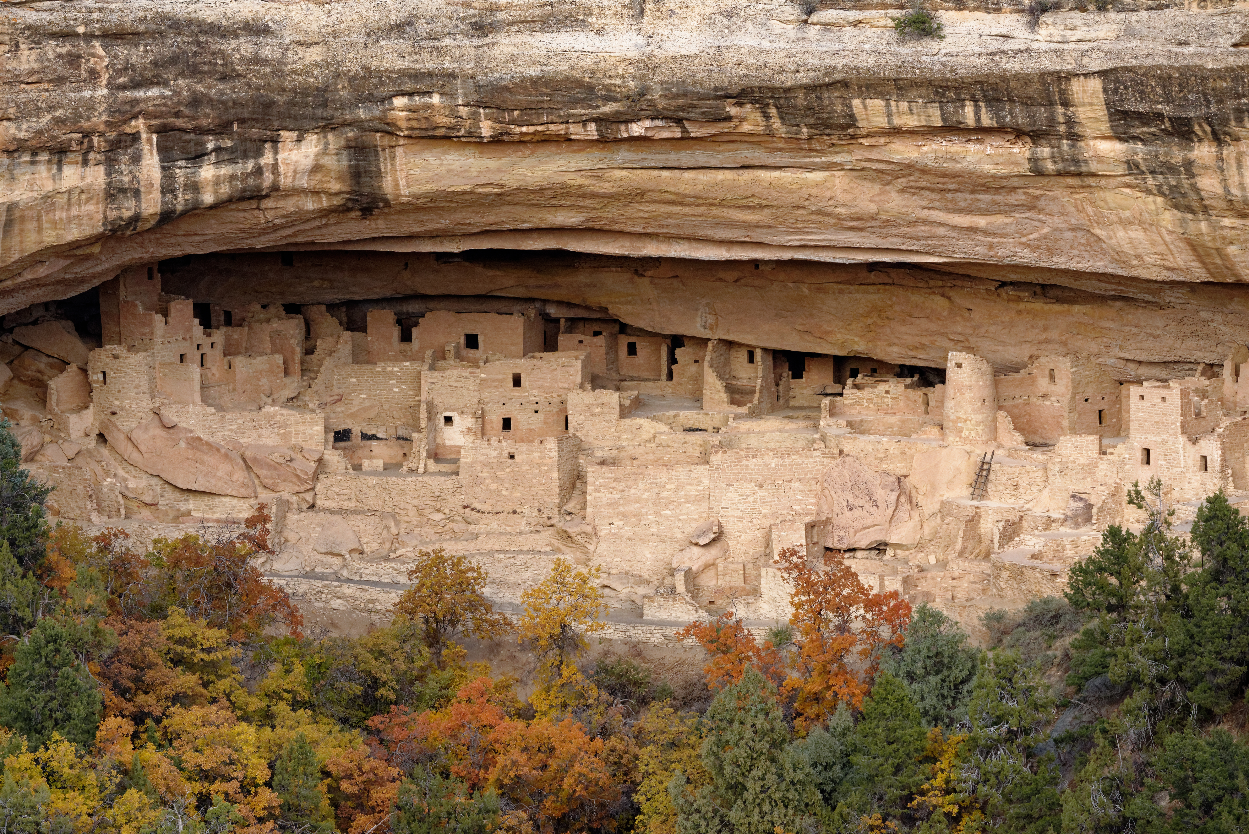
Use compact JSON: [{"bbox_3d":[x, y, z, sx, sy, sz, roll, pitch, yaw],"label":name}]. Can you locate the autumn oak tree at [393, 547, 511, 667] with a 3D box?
[{"bbox_3d":[-8.651,9.606,304.172,5.910,5.950,5.410,0,8,0],"label":"autumn oak tree"}]

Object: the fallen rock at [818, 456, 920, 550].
[{"bbox_3d":[12.704,4.455,315.000,5.310,4.760,3.940,0,8,0],"label":"fallen rock"}]

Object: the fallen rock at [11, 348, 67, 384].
[{"bbox_3d":[-30.963,-2.656,320.906,2.990,1.860,2.360,0,8,0],"label":"fallen rock"}]

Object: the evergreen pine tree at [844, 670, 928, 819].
[{"bbox_3d":[12.651,15.917,294.328,4.070,7.160,3.940,0,8,0],"label":"evergreen pine tree"}]

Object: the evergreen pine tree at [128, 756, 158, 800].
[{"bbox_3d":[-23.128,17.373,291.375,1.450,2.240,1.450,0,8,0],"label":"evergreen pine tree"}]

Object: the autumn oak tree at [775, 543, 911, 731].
[{"bbox_3d":[10.854,10.929,300.234,6.710,8.970,5.710,0,8,0],"label":"autumn oak tree"}]

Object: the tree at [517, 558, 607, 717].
[{"bbox_3d":[-3.108,10.952,302.203,4.420,7.740,4.130,0,8,0],"label":"tree"}]

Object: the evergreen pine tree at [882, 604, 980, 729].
[{"bbox_3d":[15.173,12.397,300.727,4.880,6.120,4.530,0,8,0],"label":"evergreen pine tree"}]

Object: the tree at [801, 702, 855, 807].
[{"bbox_3d":[9.870,16.445,295.312,2.610,5.140,2.660,0,8,0],"label":"tree"}]

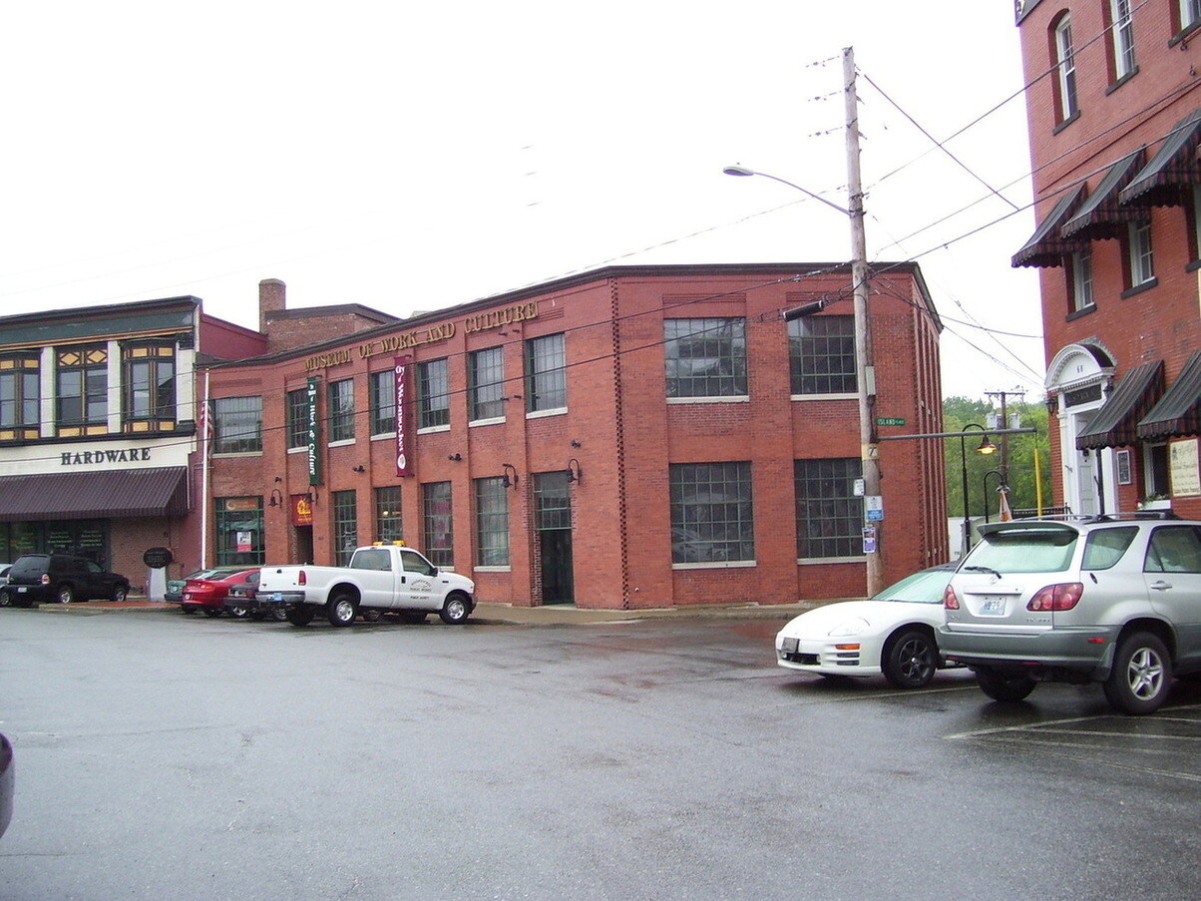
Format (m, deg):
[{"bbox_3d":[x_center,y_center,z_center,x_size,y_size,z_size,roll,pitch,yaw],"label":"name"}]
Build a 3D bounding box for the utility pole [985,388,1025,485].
[{"bbox_3d":[25.273,2.007,76.615,2.500,11.200,0.700,-2,-4,0],"label":"utility pole"}]

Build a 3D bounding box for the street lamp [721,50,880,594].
[{"bbox_3d":[4.169,-2.521,25.672,3.130,11.970,0.600,-1,-4,-14],"label":"street lamp"}]

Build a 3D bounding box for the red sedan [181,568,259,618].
[{"bbox_3d":[-9.697,4.087,36.370,1.780,1.370,4.700,-6,-6,44],"label":"red sedan"}]

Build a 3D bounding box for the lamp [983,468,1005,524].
[{"bbox_3d":[14.361,2.973,44.847,0.900,4.450,0.470,-3,-4,19],"label":"lamp"}]

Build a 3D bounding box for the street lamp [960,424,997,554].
[{"bbox_3d":[9.496,1.562,30.847,0.900,4.450,0.470,-3,-4,19],"label":"street lamp"}]

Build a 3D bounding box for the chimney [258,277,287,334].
[{"bbox_3d":[-14.005,-6.151,53.300,0.970,2.350,0.700,-3,-4,18],"label":"chimney"}]

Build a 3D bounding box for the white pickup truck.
[{"bbox_3d":[-5.698,3.368,31.581,2.050,2.030,5.750,-6,-8,42],"label":"white pickup truck"}]

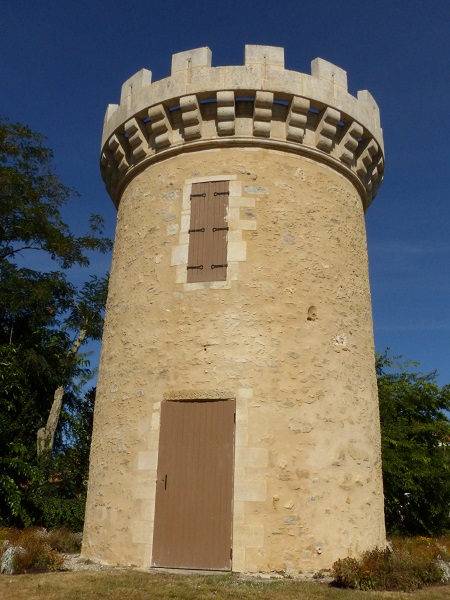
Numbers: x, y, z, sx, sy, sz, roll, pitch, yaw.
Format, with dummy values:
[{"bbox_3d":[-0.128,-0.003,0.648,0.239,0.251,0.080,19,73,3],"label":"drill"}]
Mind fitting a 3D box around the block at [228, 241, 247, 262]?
[{"bbox_3d":[0.180,-0.675,8.789,0.280,0.331,0.220,1,-19,2],"label":"block"}]

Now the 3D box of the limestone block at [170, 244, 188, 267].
[{"bbox_3d":[-0.643,-0.631,8.968,0.303,0.349,0.220,-7,-21,22],"label":"limestone block"}]

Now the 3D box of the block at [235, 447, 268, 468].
[{"bbox_3d":[0.343,2.097,7.796,0.440,0.251,0.220,3,-19,-3],"label":"block"}]

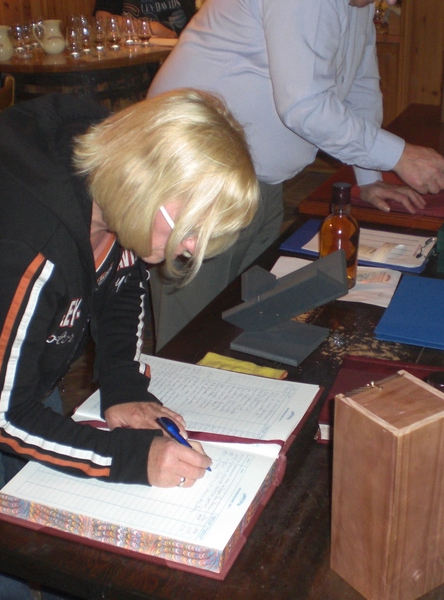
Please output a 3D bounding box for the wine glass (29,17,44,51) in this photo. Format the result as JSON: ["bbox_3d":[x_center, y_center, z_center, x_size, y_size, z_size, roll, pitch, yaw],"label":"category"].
[{"bbox_3d":[-0.748,-1.066,3.520,0.067,0.117,0.067,-6,25,-10],"label":"wine glass"}]

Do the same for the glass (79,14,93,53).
[{"bbox_3d":[-0.526,-1.022,3.400,0.067,0.117,0.067,-5,24,-7],"label":"glass"}]

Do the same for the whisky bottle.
[{"bbox_3d":[0.251,-0.141,1.889,0.089,0.224,0.089,2,24,7],"label":"whisky bottle"}]

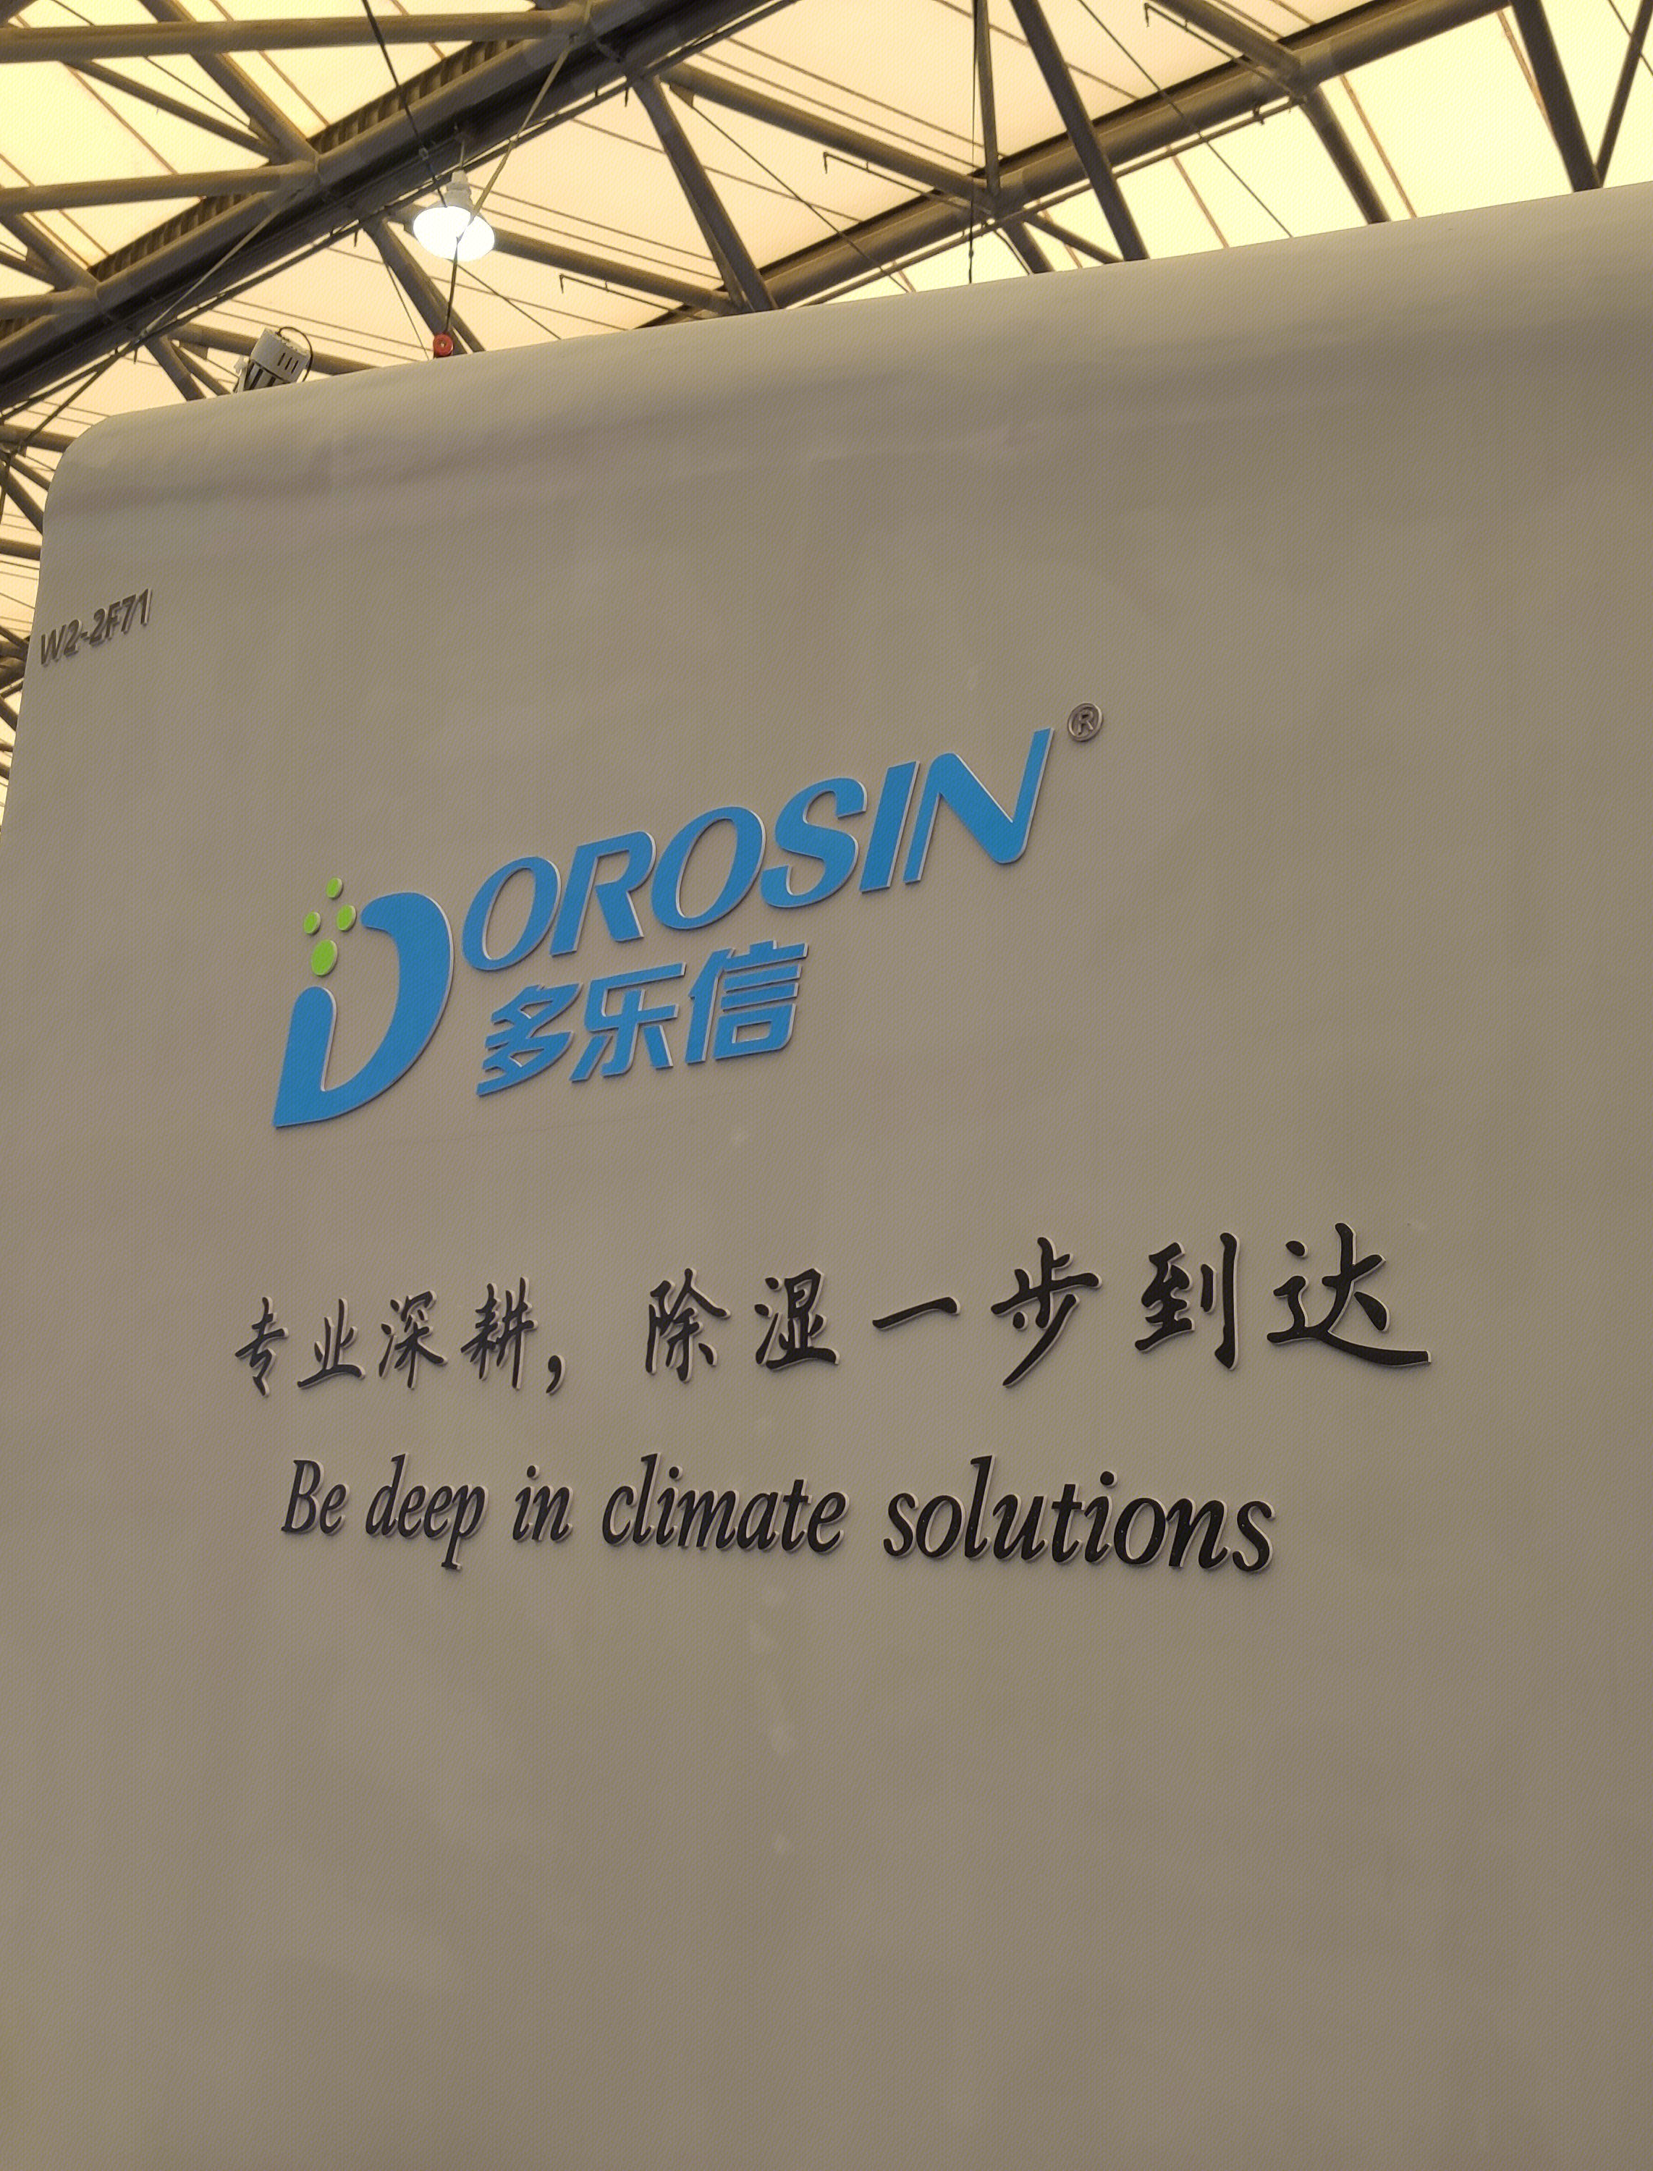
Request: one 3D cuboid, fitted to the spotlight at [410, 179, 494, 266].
[{"bbox_3d":[-2.642,-6.331,15.606,0.560,0.520,0.560,3,-13,1],"label":"spotlight"}]

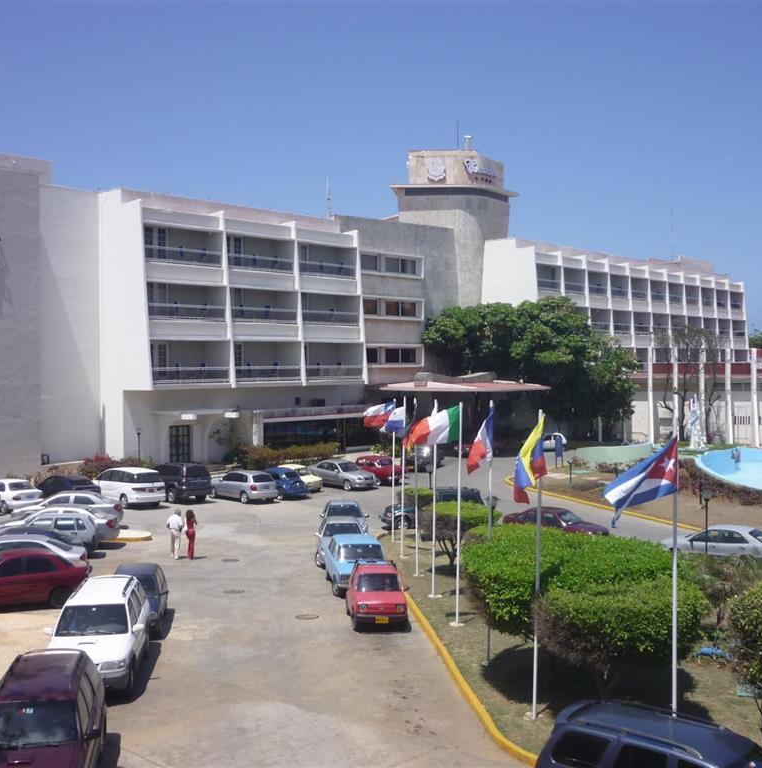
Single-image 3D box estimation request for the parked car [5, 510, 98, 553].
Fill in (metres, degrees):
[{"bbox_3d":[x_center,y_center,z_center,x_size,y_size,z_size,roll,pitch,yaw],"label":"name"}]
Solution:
[{"bbox_3d":[-12.050,5.461,35.588,3.700,1.460,1.600,0,2,-7],"label":"parked car"}]

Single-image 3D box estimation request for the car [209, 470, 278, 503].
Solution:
[{"bbox_3d":[-6.996,5.060,49.192,1.690,1.460,4.200,-2,2,-44],"label":"car"}]

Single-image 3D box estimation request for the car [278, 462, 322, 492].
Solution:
[{"bbox_3d":[-5.010,5.013,52.796,4.100,1.420,1.610,2,2,43],"label":"car"}]

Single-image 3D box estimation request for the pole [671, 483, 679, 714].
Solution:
[{"bbox_3d":[4.888,3.046,16.203,0.070,5.750,0.070,0,2,0],"label":"pole"}]

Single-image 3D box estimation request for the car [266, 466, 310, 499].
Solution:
[{"bbox_3d":[-5.490,5.014,50.695,4.050,1.500,1.550,2,2,44],"label":"car"}]

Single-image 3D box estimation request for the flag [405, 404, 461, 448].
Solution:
[{"bbox_3d":[1.342,1.086,24.946,1.420,1.120,0.350,0,2,0],"label":"flag"}]

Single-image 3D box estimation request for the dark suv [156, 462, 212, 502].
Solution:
[{"bbox_3d":[-10.400,4.855,48.575,1.880,1.860,4.700,-2,3,-45],"label":"dark suv"}]

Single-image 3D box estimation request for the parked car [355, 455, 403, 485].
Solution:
[{"bbox_3d":[0.000,4.853,55.379,1.600,1.440,4.100,-2,2,-41],"label":"parked car"}]

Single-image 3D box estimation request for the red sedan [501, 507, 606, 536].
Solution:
[{"bbox_3d":[6.539,5.379,37.099,4.380,1.400,1.670,1,2,35],"label":"red sedan"}]

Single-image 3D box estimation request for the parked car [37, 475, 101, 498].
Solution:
[{"bbox_3d":[-15.299,5.089,47.353,4.200,1.420,1.660,2,2,41],"label":"parked car"}]

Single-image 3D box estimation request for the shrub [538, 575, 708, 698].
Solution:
[{"bbox_3d":[4.541,5.029,18.366,3.150,2.200,3.000,0,2,0],"label":"shrub"}]

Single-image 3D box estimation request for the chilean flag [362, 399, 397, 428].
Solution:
[{"bbox_3d":[0.000,1.169,37.400,1.350,1.000,0.300,0,2,0],"label":"chilean flag"}]

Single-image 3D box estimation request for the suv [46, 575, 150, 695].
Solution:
[{"bbox_3d":[-6.450,5.725,22.490,1.820,1.750,4.550,0,2,-9],"label":"suv"}]

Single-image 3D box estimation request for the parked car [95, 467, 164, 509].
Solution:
[{"bbox_3d":[-12.200,4.957,47.078,1.790,1.750,4.700,-1,2,-40],"label":"parked car"}]

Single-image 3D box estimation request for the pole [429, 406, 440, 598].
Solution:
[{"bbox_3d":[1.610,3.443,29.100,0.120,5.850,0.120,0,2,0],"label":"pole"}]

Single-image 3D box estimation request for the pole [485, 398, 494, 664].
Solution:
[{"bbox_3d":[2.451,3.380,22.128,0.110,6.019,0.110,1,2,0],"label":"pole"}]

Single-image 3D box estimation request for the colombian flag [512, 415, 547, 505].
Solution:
[{"bbox_3d":[2.780,1.367,18.151,0.640,1.650,0.450,0,2,0],"label":"colombian flag"}]

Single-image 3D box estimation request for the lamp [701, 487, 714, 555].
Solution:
[{"bbox_3d":[10.365,4.685,30.961,0.340,2.800,0.340,0,2,0],"label":"lamp"}]

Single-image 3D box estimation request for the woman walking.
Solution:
[{"bbox_3d":[-6.674,5.283,34.200,0.500,1.720,0.360,0,2,4],"label":"woman walking"}]

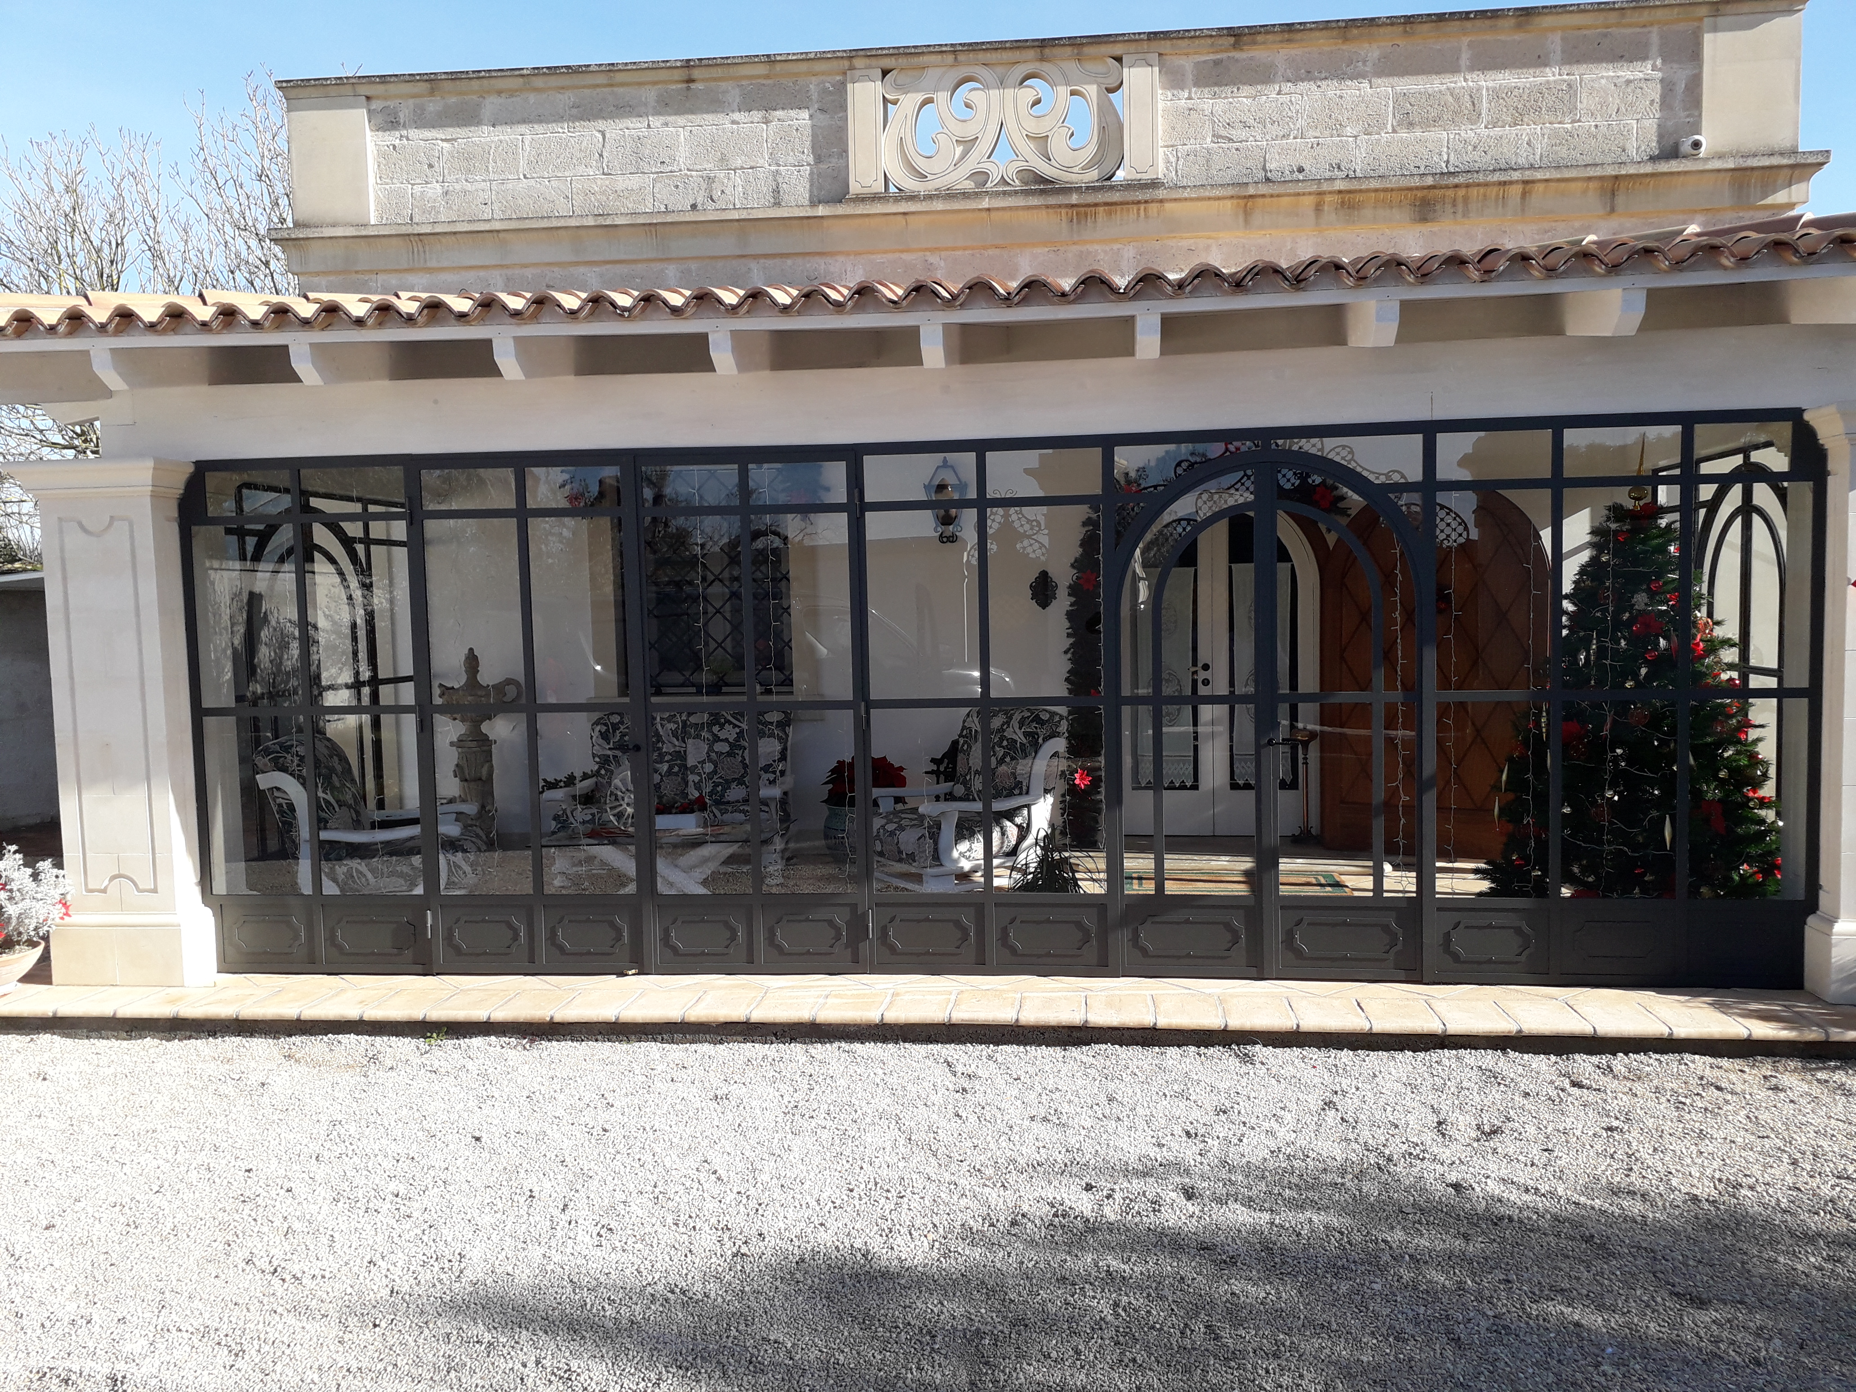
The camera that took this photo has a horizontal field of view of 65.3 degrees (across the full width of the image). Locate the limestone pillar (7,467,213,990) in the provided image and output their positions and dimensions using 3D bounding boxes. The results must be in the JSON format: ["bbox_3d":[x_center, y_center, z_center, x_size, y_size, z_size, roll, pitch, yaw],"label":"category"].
[{"bbox_3d":[-3.475,0.109,6.443,0.645,2.230,0.645,-1,4,6],"label":"limestone pillar"}]

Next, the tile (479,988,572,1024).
[{"bbox_3d":[-1.583,1.255,5.823,0.250,0.030,0.344,-1,4,6],"label":"tile"}]

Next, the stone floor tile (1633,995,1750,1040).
[{"bbox_3d":[2.790,1.187,5.284,0.246,0.032,0.326,-1,4,7],"label":"stone floor tile"}]

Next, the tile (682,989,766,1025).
[{"bbox_3d":[-0.798,1.226,5.707,0.246,0.032,0.326,-1,4,7],"label":"tile"}]

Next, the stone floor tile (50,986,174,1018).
[{"bbox_3d":[-3.398,1.284,6.029,0.250,0.030,0.344,-1,4,6],"label":"stone floor tile"}]

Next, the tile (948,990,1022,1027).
[{"bbox_3d":[0.221,1.212,5.591,0.246,0.032,0.326,-1,4,7],"label":"tile"}]

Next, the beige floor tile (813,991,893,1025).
[{"bbox_3d":[-0.288,1.225,5.677,0.250,0.030,0.344,-1,4,6],"label":"beige floor tile"}]

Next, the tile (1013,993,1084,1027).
[{"bbox_3d":[0.476,1.209,5.562,0.246,0.032,0.326,-1,4,7],"label":"tile"}]

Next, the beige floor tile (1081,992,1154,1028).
[{"bbox_3d":[0.731,1.206,5.532,0.246,0.032,0.326,-1,4,7],"label":"beige floor tile"}]

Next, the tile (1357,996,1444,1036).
[{"bbox_3d":[1.774,1.210,5.459,0.243,0.032,0.333,-1,4,6],"label":"tile"}]

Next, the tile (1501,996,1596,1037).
[{"bbox_3d":[2.272,1.191,5.350,0.246,0.032,0.326,-1,4,7],"label":"tile"}]

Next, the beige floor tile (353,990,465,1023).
[{"bbox_3d":[-2.080,1.248,5.847,0.246,0.032,0.326,-1,4,7],"label":"beige floor tile"}]

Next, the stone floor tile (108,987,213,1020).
[{"bbox_3d":[-3.131,1.274,5.997,0.243,0.032,0.333,-1,4,6],"label":"stone floor tile"}]

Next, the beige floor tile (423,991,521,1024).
[{"bbox_3d":[-1.842,1.258,5.864,0.243,0.032,0.333,-1,4,6],"label":"beige floor tile"}]

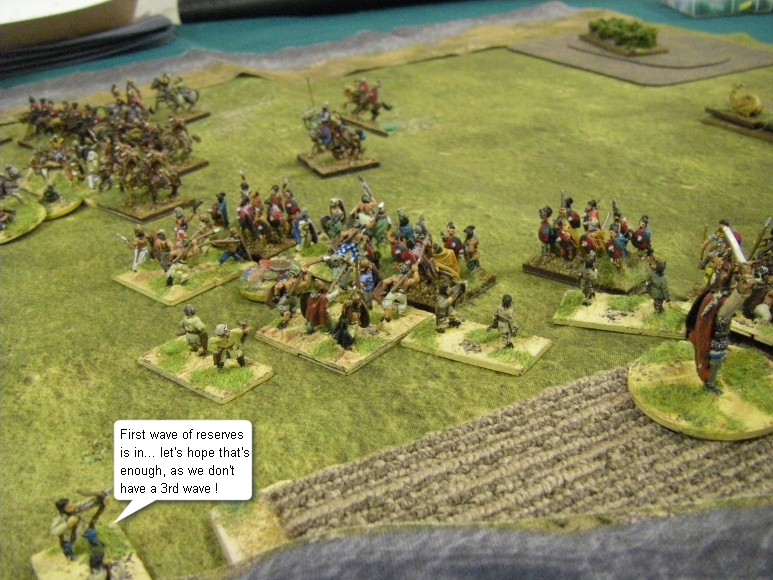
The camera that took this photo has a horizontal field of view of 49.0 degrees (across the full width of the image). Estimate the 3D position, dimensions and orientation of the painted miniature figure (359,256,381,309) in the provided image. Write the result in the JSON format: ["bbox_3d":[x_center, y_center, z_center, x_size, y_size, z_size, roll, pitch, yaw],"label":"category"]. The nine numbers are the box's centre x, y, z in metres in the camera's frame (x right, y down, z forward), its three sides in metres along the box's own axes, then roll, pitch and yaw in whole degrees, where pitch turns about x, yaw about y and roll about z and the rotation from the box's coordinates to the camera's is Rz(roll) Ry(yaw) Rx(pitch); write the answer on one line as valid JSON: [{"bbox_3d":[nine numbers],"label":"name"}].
[{"bbox_3d":[-0.005,-0.003,0.272,0.007,0.018,0.006,-22,30,-31],"label":"painted miniature figure"}]

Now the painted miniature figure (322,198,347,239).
[{"bbox_3d":[-0.020,-0.027,0.329,0.009,0.018,0.007,14,31,36],"label":"painted miniature figure"}]

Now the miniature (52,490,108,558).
[{"bbox_3d":[-0.064,0.049,0.179,0.011,0.016,0.007,-13,26,-16],"label":"miniature"}]

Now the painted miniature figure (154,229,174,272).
[{"bbox_3d":[-0.084,-0.015,0.318,0.007,0.017,0.006,8,28,27],"label":"painted miniature figure"}]

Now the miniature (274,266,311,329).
[{"bbox_3d":[-0.030,0.001,0.271,0.009,0.018,0.009,7,28,22],"label":"miniature"}]

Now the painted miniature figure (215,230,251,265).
[{"bbox_3d":[-0.058,-0.017,0.318,0.012,0.013,0.007,-16,28,-22],"label":"painted miniature figure"}]

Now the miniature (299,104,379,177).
[{"bbox_3d":[-0.026,-0.077,0.429,0.030,0.026,0.040,-14,27,-19],"label":"miniature"}]

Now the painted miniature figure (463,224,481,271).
[{"bbox_3d":[0.029,-0.015,0.292,0.006,0.017,0.006,-1,25,9],"label":"painted miniature figure"}]

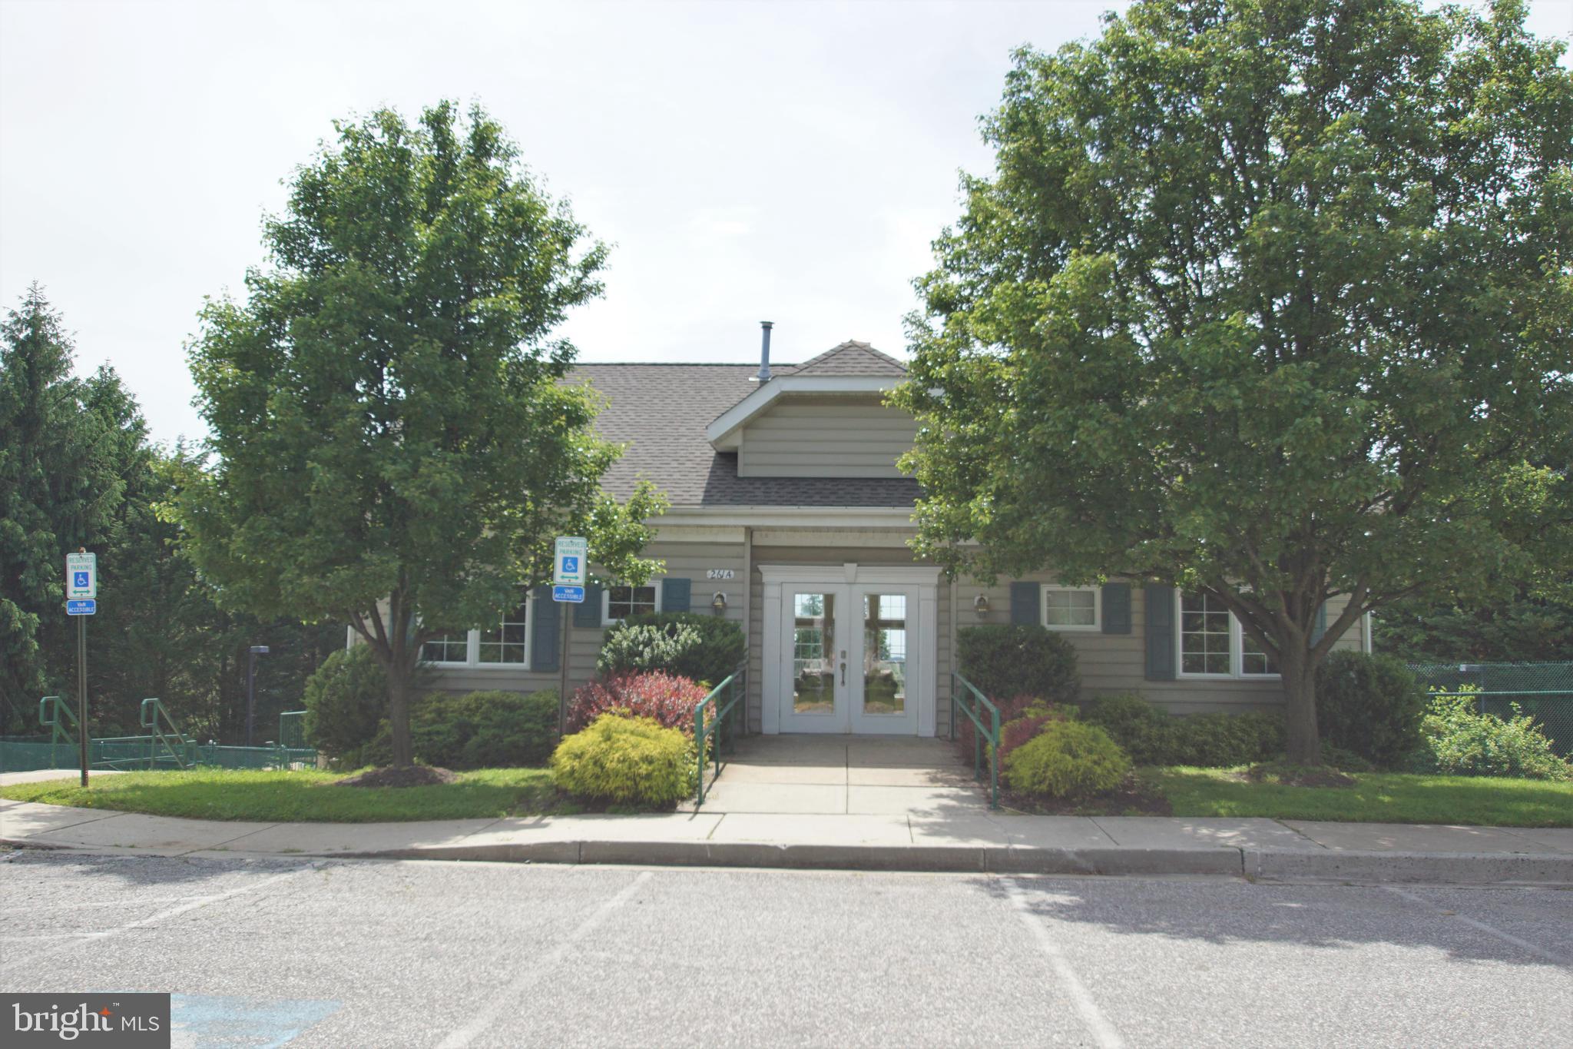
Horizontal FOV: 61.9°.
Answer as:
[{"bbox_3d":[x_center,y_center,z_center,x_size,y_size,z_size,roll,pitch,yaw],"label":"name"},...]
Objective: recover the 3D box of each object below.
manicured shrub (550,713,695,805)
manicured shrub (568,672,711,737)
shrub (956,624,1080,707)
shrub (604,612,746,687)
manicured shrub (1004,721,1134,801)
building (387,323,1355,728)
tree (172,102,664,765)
[{"bbox_3d":[-1.621,2.299,12.855,1.420,0.827,1.350,1,-6,4],"label":"manicured shrub"},{"bbox_3d":[-1.647,2.241,14.438,1.550,1.143,1.450,1,-6,4],"label":"manicured shrub"},{"bbox_3d":[2.902,2.141,16.409,1.550,1.692,1.500,1,-6,4],"label":"shrub"},{"bbox_3d":[-1.448,2.060,16.804,1.800,1.786,1.600,1,-6,4],"label":"shrub"},{"bbox_3d":[2.809,2.400,13.157,1.300,0.793,1.250,1,-6,4],"label":"manicured shrub"},{"bbox_3d":[1.163,0.231,22.552,14.000,6.650,9.800,1,-6,4],"label":"building"},{"bbox_3d":[-3.894,-1.054,14.283,5.100,7.324,5.000,1,-6,4],"label":"tree"}]

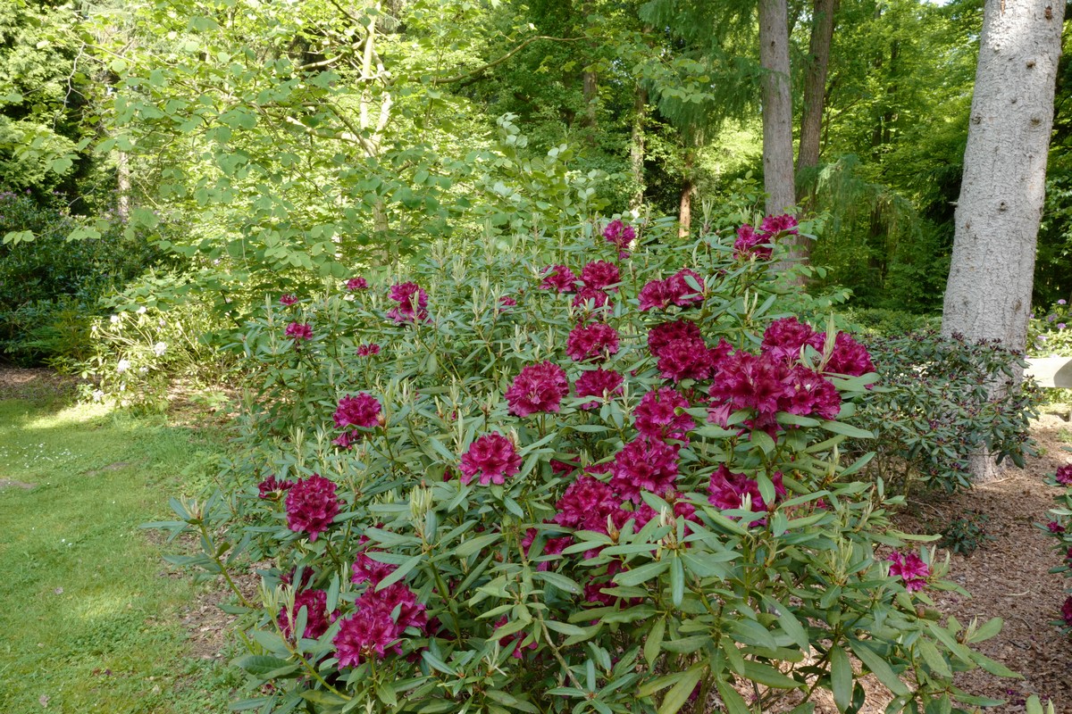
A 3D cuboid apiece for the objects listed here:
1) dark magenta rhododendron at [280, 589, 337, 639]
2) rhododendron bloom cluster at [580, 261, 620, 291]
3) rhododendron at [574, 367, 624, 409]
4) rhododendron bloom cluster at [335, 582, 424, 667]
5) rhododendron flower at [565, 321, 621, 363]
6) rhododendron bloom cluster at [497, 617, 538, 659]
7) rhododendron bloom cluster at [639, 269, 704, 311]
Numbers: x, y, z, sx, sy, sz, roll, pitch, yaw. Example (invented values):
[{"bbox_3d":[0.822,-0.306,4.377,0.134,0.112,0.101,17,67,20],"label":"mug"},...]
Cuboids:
[{"bbox_3d":[-0.550,0.618,2.000,0.133,0.115,0.135,-3,9,-16],"label":"dark magenta rhododendron"},{"bbox_3d":[0.218,-0.276,2.850,0.140,0.105,0.135,1,9,4],"label":"rhododendron bloom cluster"},{"bbox_3d":[0.177,0.087,2.350,0.138,0.110,0.135,1,9,4],"label":"rhododendron"},{"bbox_3d":[-0.329,0.560,1.750,0.195,0.160,0.165,-2,9,-11],"label":"rhododendron bloom cluster"},{"bbox_3d":[0.157,-0.041,2.300,0.152,0.110,0.145,1,9,4],"label":"rhododendron flower"},{"bbox_3d":[-0.042,0.640,1.900,0.100,0.095,0.110,0,9,-1],"label":"rhododendron bloom cluster"},{"bbox_3d":[0.390,-0.194,2.400,0.190,0.120,0.150,1,9,9],"label":"rhododendron bloom cluster"}]

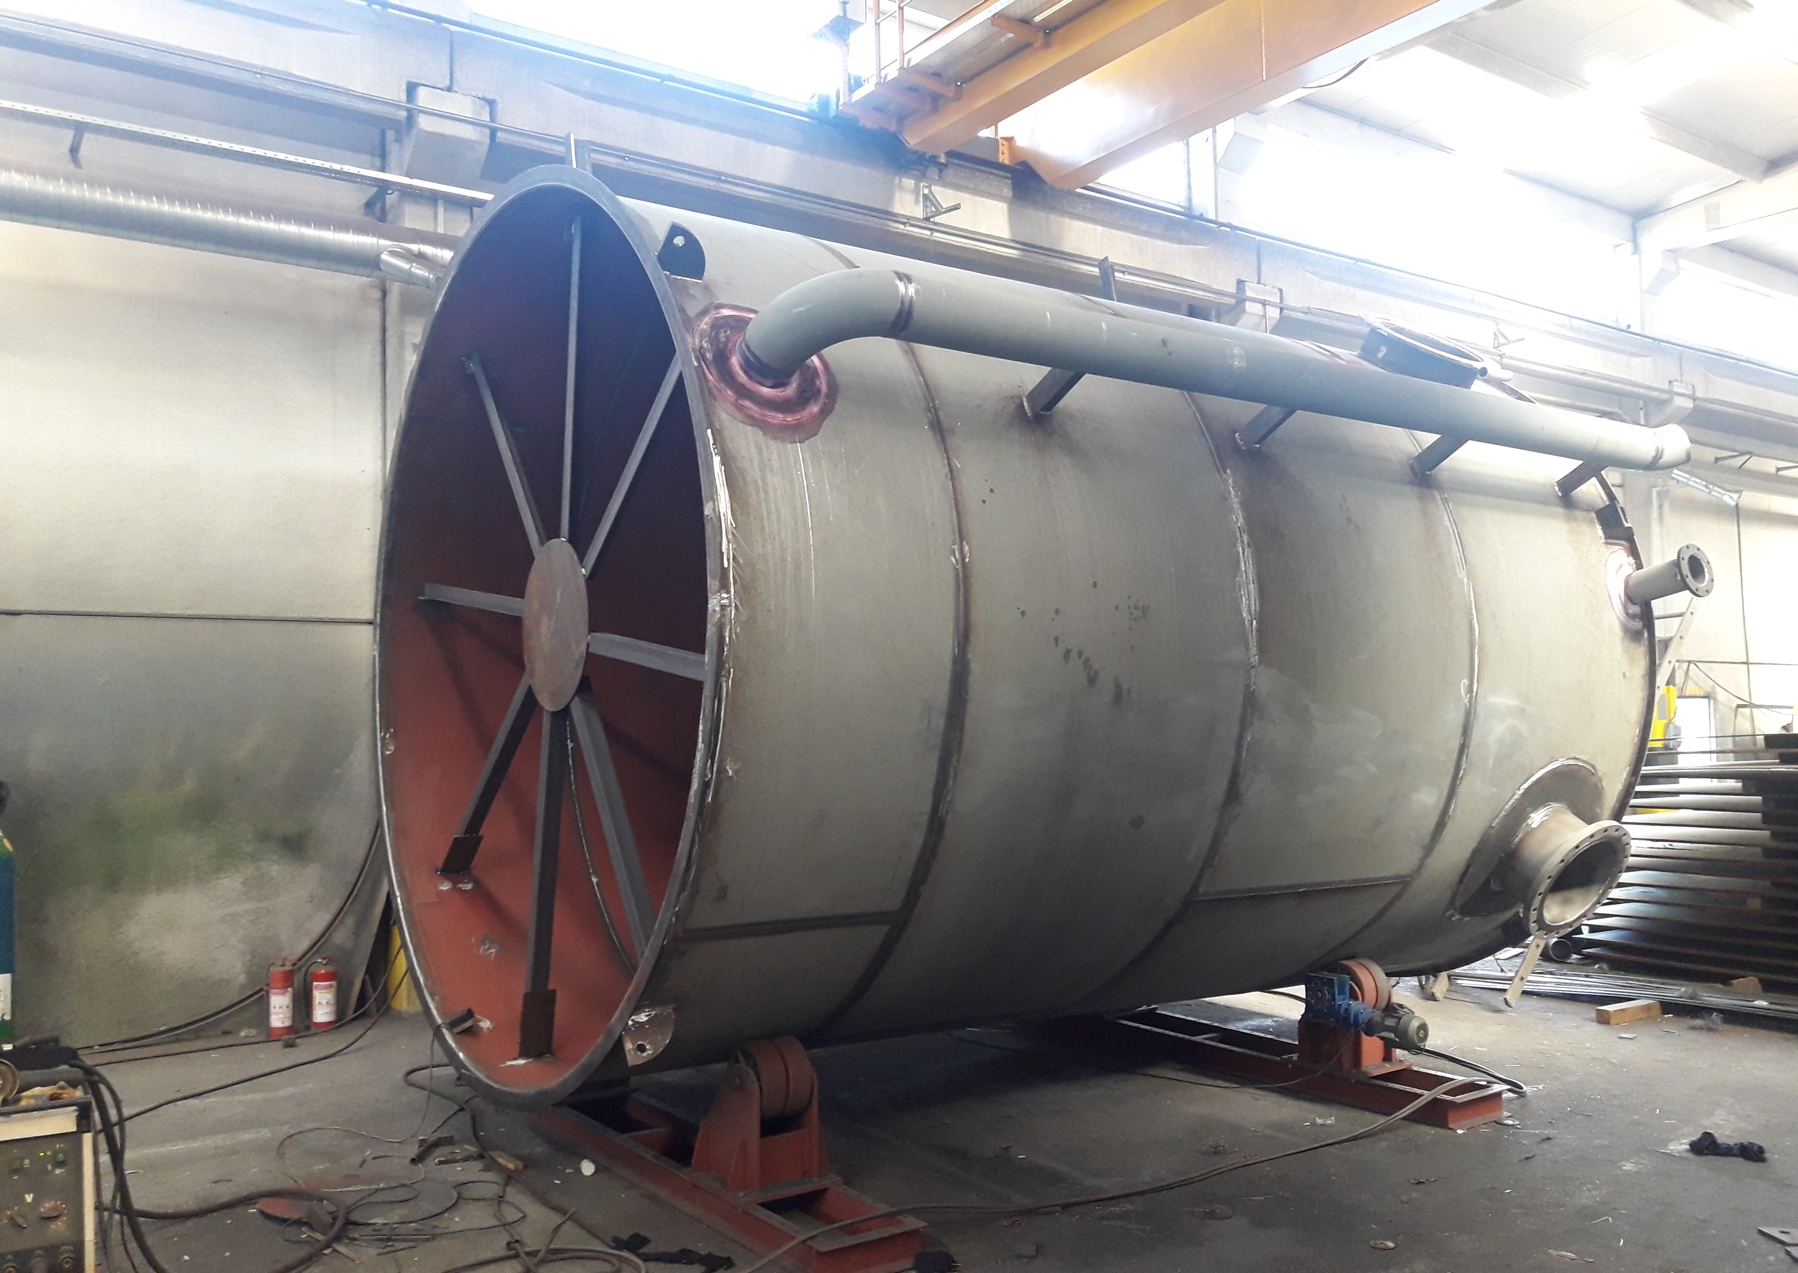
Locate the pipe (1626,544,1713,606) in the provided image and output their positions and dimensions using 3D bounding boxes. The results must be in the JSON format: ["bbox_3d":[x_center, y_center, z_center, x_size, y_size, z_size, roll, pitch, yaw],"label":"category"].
[{"bbox_3d":[3.886,-0.289,7.383,0.285,0.285,0.337,2,-15,-35],"label":"pipe"}]

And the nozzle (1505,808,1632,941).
[{"bbox_3d":[3.258,1.124,7.211,0.690,0.690,0.309,1,29,-35],"label":"nozzle"}]

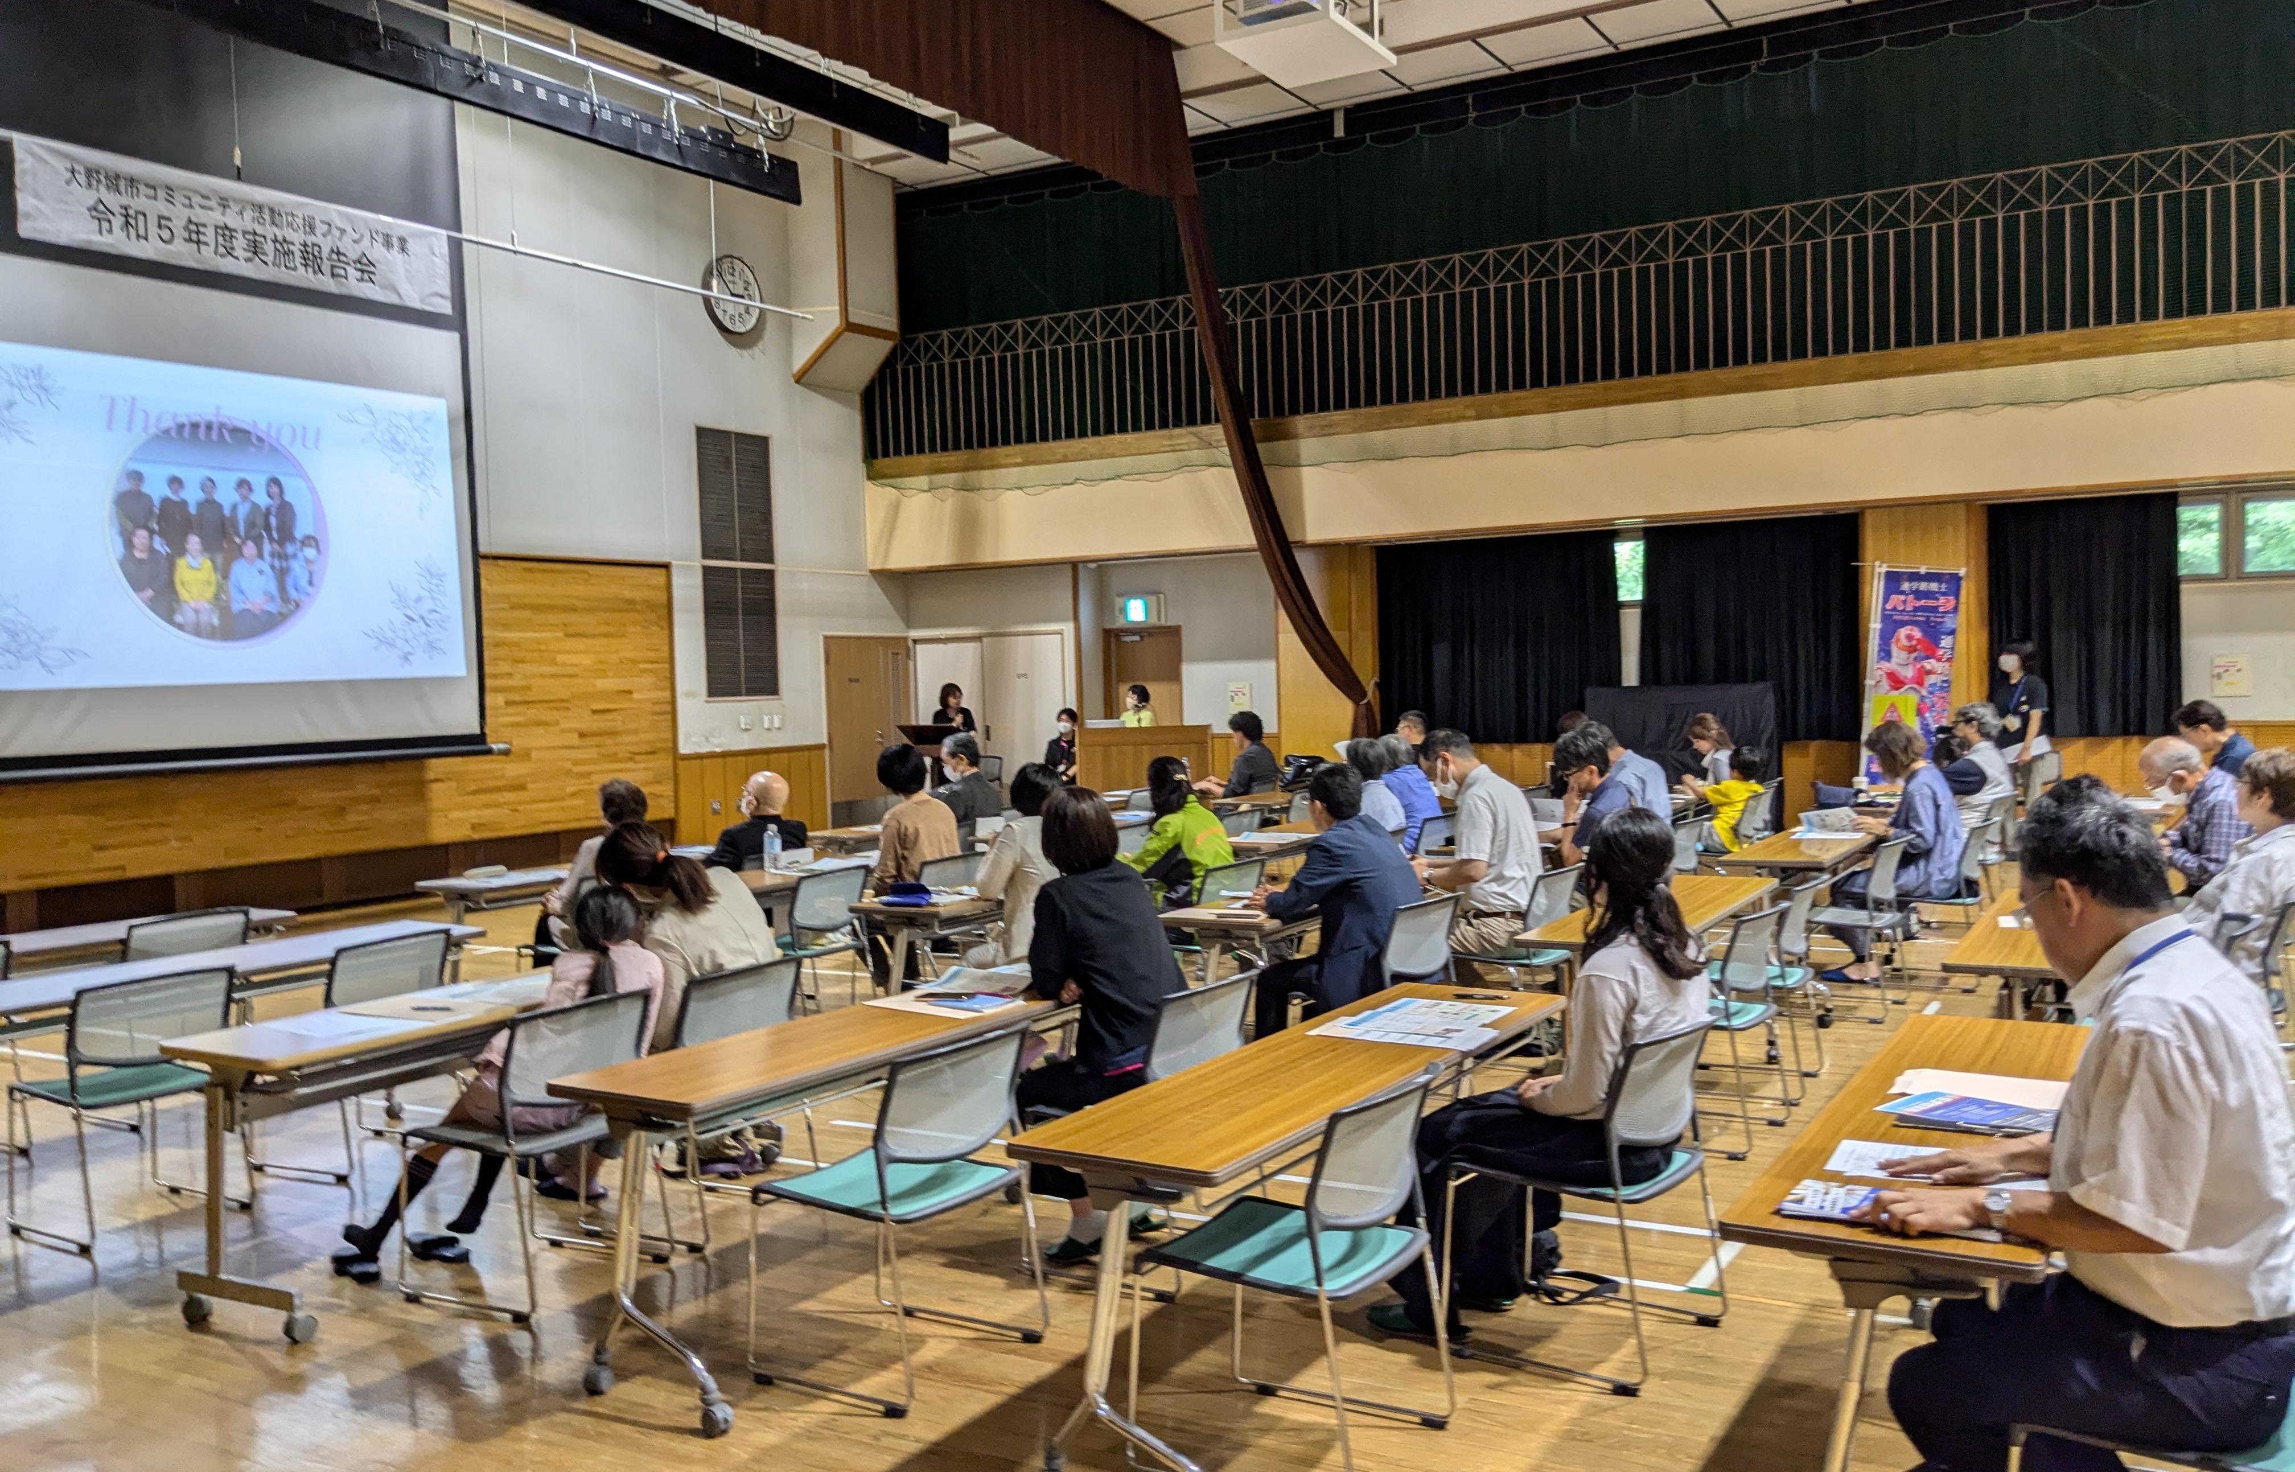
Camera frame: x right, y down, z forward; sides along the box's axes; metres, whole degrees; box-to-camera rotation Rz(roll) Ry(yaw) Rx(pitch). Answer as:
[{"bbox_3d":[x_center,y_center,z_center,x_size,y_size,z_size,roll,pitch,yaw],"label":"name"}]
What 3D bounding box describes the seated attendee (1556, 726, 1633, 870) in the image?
[{"bbox_3d":[2.005,0.572,8.246,0.720,1.270,0.500,0,3,32],"label":"seated attendee"}]

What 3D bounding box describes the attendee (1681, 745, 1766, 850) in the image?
[{"bbox_3d":[3.387,0.540,10.496,0.520,0.960,0.400,0,2,28],"label":"attendee"}]

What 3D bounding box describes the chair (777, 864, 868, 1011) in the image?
[{"bbox_3d":[-1.536,0.944,7.864,0.530,0.755,0.500,0,2,31],"label":"chair"}]

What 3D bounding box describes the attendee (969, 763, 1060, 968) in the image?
[{"bbox_3d":[-0.496,0.720,6.641,0.700,1.240,0.500,0,2,31],"label":"attendee"}]

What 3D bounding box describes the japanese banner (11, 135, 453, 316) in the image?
[{"bbox_3d":[-6.101,-3.427,12.270,0.030,0.620,3.140,0,2,31],"label":"japanese banner"}]

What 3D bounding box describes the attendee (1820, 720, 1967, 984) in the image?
[{"bbox_3d":[3.503,0.546,8.364,0.640,1.240,0.500,0,3,32],"label":"attendee"}]

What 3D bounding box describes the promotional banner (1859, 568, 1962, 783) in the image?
[{"bbox_3d":[5.669,-0.264,13.384,0.620,1.980,0.080,2,4,24],"label":"promotional banner"}]

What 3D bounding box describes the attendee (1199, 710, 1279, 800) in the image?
[{"bbox_3d":[0.637,0.443,12.644,0.720,1.250,0.500,0,3,32],"label":"attendee"}]

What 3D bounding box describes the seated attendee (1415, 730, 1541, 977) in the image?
[{"bbox_3d":[1.309,0.626,7.253,0.700,1.290,0.520,0,2,31],"label":"seated attendee"}]

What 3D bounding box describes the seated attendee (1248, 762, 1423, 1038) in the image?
[{"bbox_3d":[0.654,0.704,6.217,0.710,1.230,0.520,0,3,32],"label":"seated attendee"}]

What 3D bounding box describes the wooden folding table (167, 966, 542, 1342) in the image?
[{"bbox_3d":[-1.780,1.080,5.116,0.460,0.700,1.800,0,2,31],"label":"wooden folding table"}]

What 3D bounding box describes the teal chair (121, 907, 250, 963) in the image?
[{"bbox_3d":[-3.749,1.040,6.762,0.530,0.755,0.500,0,2,27],"label":"teal chair"}]

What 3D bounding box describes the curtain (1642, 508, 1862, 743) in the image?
[{"bbox_3d":[4.847,-0.847,14.475,1.742,1.804,0.140,0,3,32],"label":"curtain"}]

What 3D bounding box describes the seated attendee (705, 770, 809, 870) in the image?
[{"bbox_3d":[-1.990,0.731,8.703,0.700,1.150,0.520,0,2,32],"label":"seated attendee"}]

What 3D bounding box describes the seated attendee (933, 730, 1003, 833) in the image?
[{"bbox_3d":[-1.044,0.585,10.160,0.700,1.240,0.500,0,3,32],"label":"seated attendee"}]

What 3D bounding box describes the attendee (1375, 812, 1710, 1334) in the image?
[{"bbox_3d":[0.891,0.774,4.137,0.770,1.230,0.480,0,2,32],"label":"attendee"}]

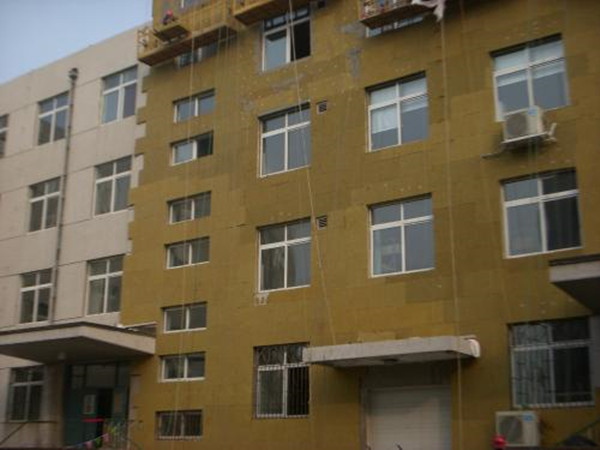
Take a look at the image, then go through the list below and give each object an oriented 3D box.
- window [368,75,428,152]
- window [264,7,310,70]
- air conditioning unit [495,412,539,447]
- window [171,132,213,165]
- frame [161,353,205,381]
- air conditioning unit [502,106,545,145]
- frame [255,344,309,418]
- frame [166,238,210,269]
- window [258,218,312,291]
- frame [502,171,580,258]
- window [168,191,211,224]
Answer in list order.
[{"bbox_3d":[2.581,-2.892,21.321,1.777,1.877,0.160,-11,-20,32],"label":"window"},{"bbox_3d":[-0.365,-5.830,25.263,1.817,1.910,0.120,-11,-20,32],"label":"window"},{"bbox_3d":[4.610,4.293,17.115,0.860,0.680,0.320,-11,-20,32],"label":"air conditioning unit"},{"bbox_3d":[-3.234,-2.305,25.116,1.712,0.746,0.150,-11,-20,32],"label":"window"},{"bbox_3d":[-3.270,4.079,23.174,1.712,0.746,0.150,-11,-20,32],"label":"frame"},{"bbox_3d":[5.152,-2.275,18.791,0.780,0.590,0.300,-11,-20,32],"label":"air conditioning unit"},{"bbox_3d":[-0.417,4.259,22.212,1.817,1.910,0.120,-11,-20,32],"label":"frame"},{"bbox_3d":[-3.433,0.919,25.327,1.748,0.762,0.120,-11,-20,32],"label":"frame"},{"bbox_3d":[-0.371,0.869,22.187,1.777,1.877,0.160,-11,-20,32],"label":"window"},{"bbox_3d":[5.718,-0.247,19.332,1.817,1.910,0.120,-11,-20,32],"label":"frame"},{"bbox_3d":[-3.426,-0.481,25.750,1.748,0.762,0.120,-11,-20,32],"label":"window"}]

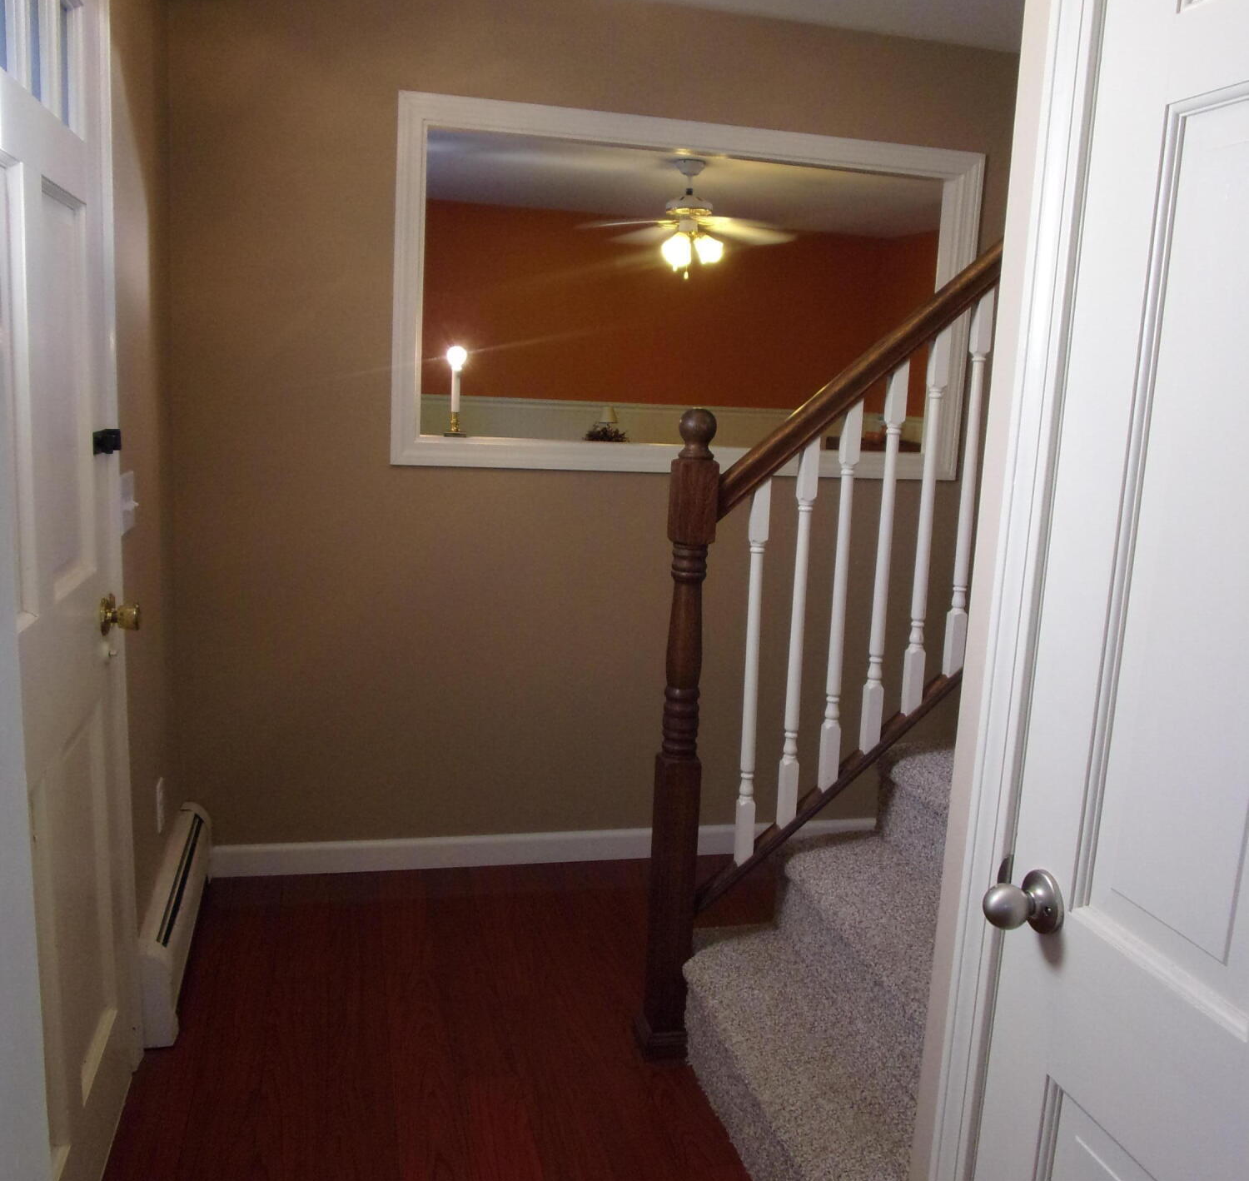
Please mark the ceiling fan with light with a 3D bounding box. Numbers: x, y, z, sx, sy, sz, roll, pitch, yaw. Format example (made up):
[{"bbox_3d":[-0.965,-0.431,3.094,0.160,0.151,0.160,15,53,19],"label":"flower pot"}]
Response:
[{"bbox_3d":[0.291,-1.658,5.143,1.050,0.490,1.050,0,10,-14],"label":"ceiling fan with light"}]

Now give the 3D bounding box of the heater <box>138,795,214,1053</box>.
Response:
[{"bbox_3d":[-1.073,0.770,2.776,0.080,0.220,0.820,0,10,-14],"label":"heater"}]

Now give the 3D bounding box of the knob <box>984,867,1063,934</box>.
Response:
[{"bbox_3d":[0.399,0.321,1.180,0.066,0.066,0.066,0,10,-14],"label":"knob"}]

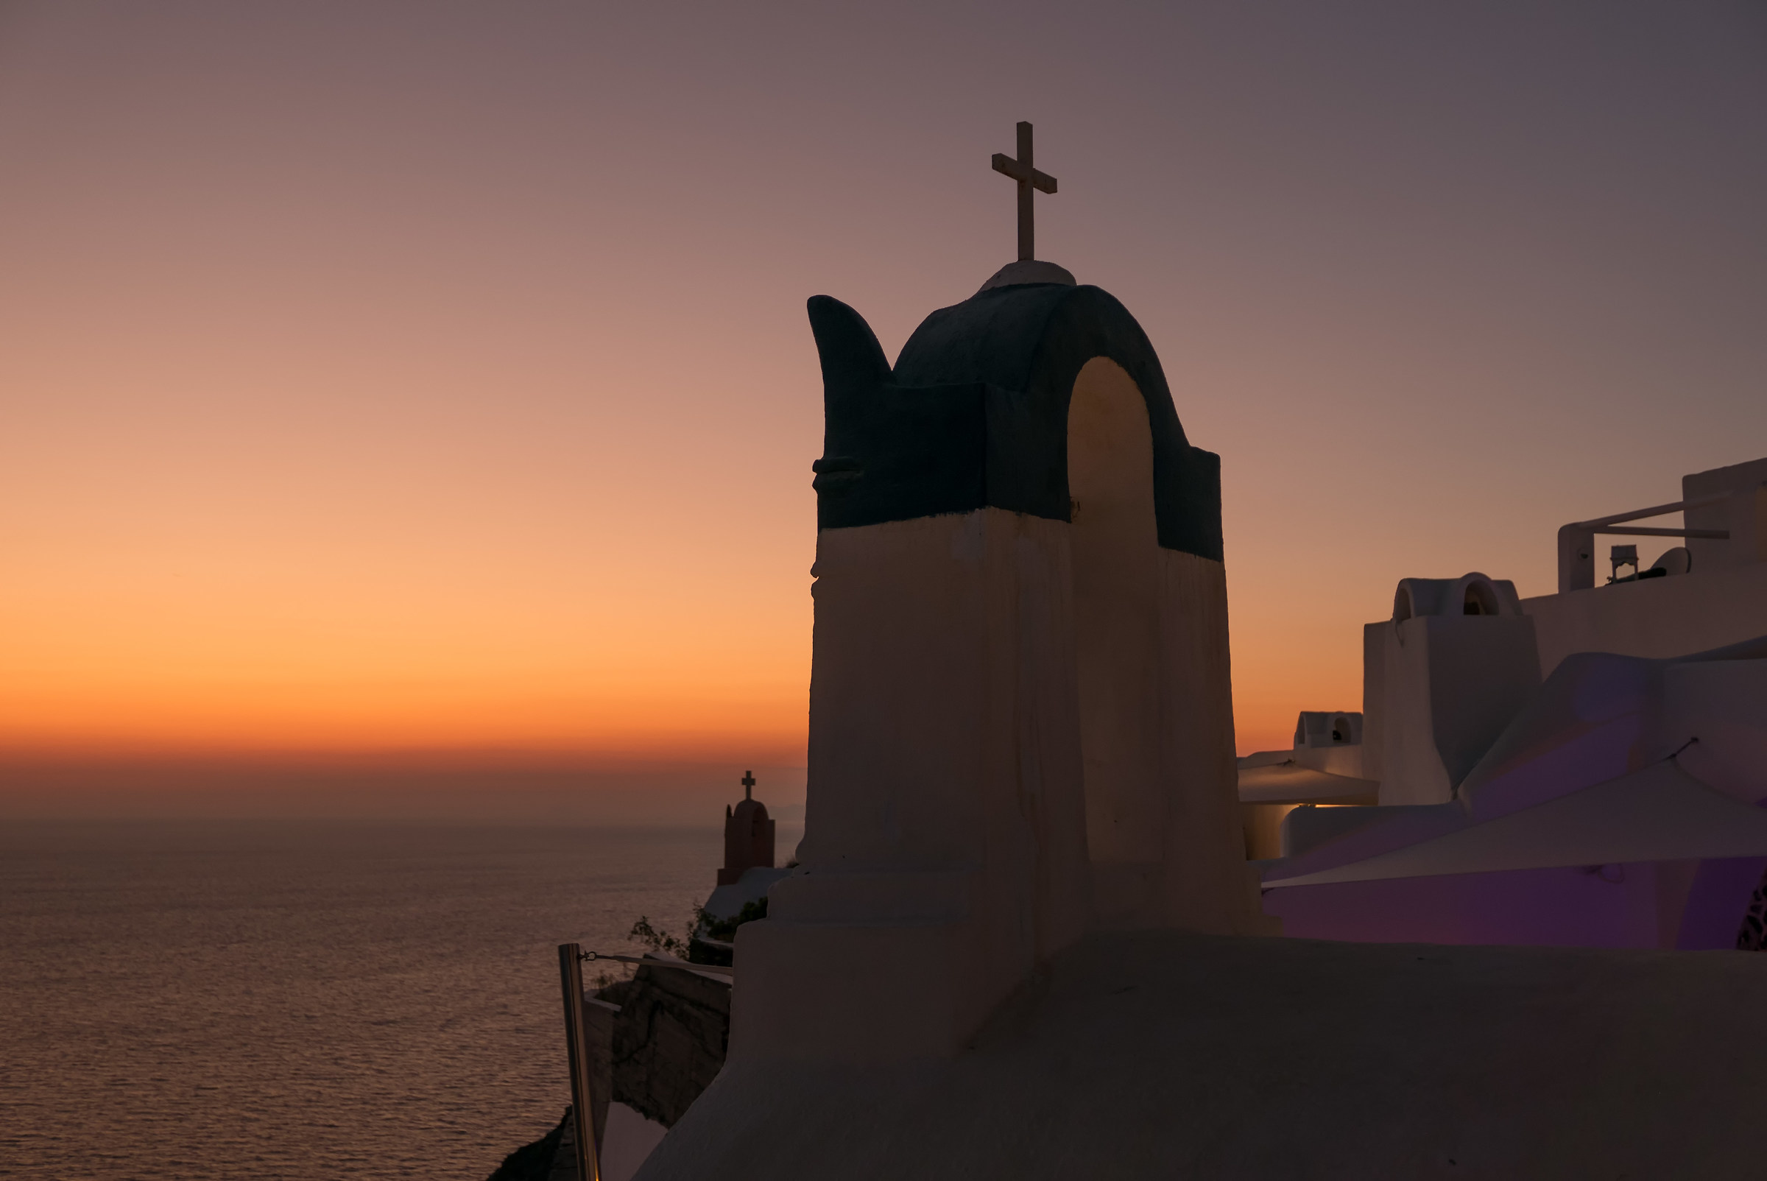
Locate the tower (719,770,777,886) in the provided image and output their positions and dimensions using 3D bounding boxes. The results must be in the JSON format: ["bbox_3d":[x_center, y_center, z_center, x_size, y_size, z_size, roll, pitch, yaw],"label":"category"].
[{"bbox_3d":[-4.507,7.931,72.000,0.950,3.850,1.750,-4,-7,36],"label":"tower"}]

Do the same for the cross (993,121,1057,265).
[{"bbox_3d":[0.607,-1.694,9.200,0.045,0.596,0.449,-4,-7,36],"label":"cross"}]

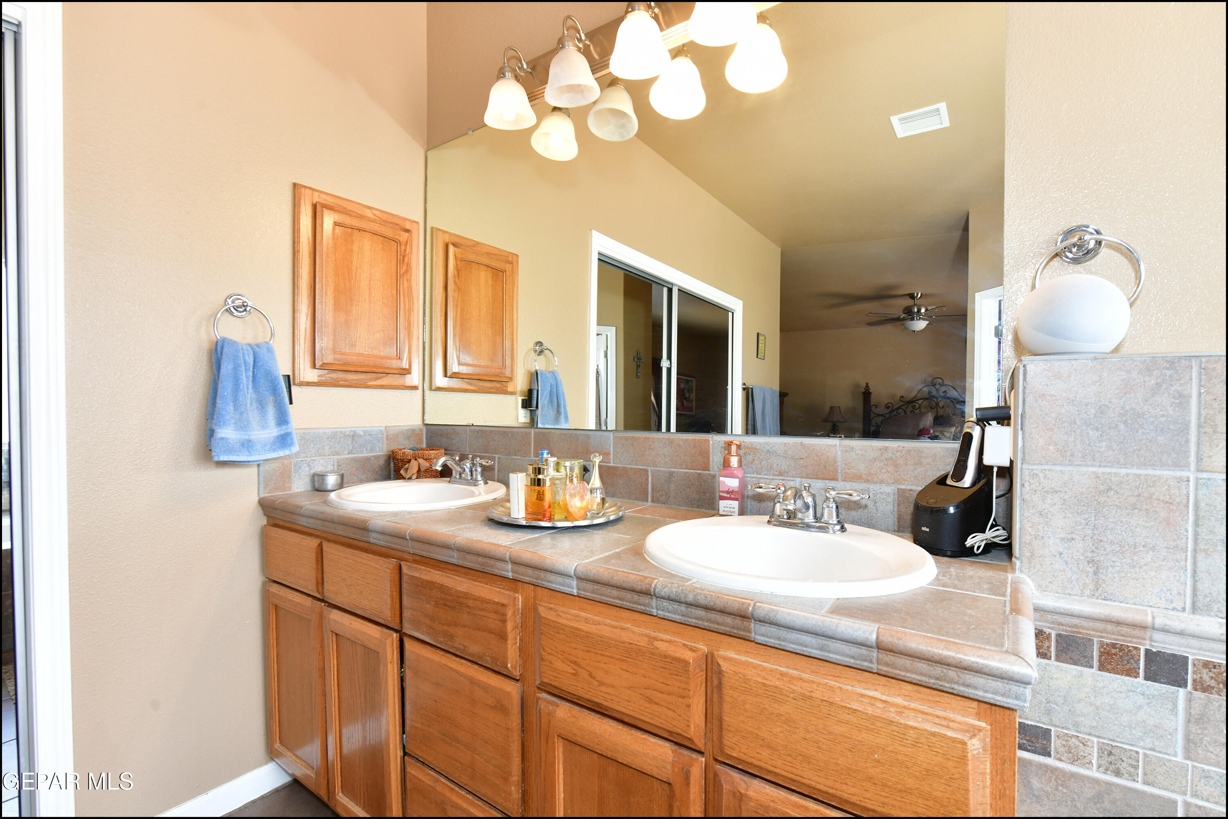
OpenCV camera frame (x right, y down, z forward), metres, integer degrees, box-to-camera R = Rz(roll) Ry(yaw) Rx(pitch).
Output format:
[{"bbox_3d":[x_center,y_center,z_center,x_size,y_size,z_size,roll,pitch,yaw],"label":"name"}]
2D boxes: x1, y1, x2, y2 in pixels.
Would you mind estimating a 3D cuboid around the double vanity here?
[{"bbox_3d":[-0.144,0.686,1.310,1.790,0.882,0.587,0,0,35],"label":"double vanity"}]

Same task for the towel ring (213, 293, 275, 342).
[{"bbox_3d":[-1.049,-0.238,1.544,0.068,0.180,0.151,0,0,35],"label":"towel ring"}]

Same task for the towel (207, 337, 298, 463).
[{"bbox_3d":[-0.997,-0.026,1.512,0.086,0.332,0.214,0,0,35],"label":"towel"}]

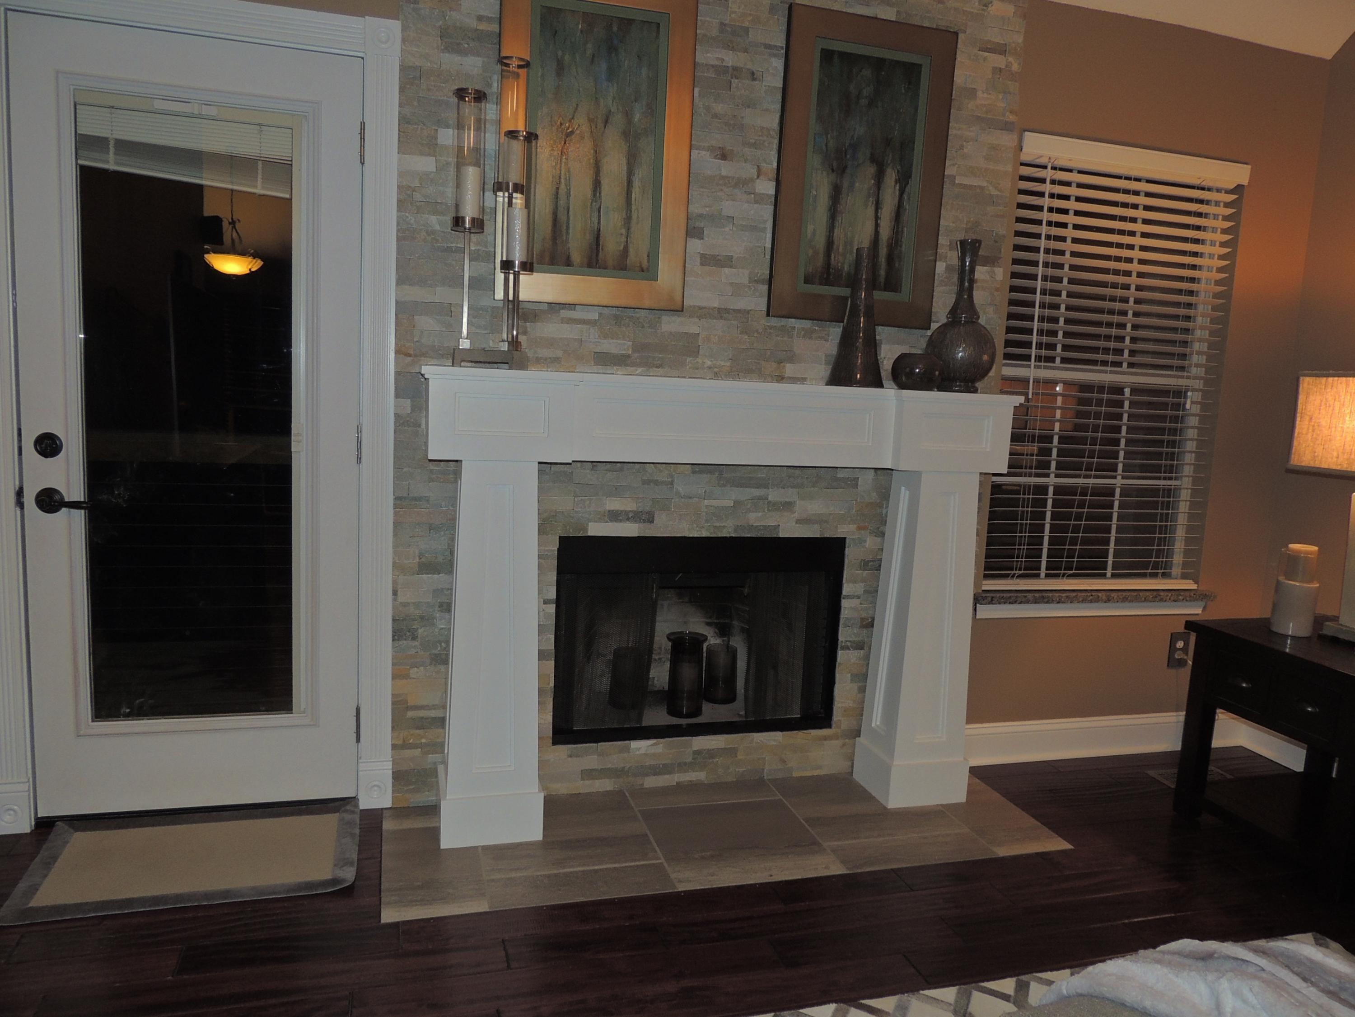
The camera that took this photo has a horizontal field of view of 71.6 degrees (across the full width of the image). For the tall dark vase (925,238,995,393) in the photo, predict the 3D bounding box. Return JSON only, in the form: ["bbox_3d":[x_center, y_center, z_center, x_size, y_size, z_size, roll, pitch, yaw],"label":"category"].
[{"bbox_3d":[0.873,-0.578,2.847,0.205,0.463,0.205,1,7,-16],"label":"tall dark vase"}]

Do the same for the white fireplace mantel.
[{"bbox_3d":[0.130,0.264,2.714,1.699,1.246,0.275,1,7,-16],"label":"white fireplace mantel"}]

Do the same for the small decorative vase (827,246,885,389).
[{"bbox_3d":[0.525,-0.546,2.712,0.160,0.399,0.160,1,7,-16],"label":"small decorative vase"}]

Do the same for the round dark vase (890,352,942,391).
[{"bbox_3d":[0.692,-0.392,2.718,0.147,0.109,0.147,1,7,-16],"label":"round dark vase"}]

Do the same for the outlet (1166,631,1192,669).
[{"bbox_3d":[1.817,0.515,3.392,0.088,0.130,0.013,1,7,-16],"label":"outlet"}]

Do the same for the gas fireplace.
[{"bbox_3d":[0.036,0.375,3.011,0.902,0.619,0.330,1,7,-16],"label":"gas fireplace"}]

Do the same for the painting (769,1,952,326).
[{"bbox_3d":[0.551,-0.990,2.793,0.532,0.869,0.030,1,7,-16],"label":"painting"}]

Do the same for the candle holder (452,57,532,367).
[{"bbox_3d":[-0.469,-0.751,2.384,0.206,0.790,0.177,1,7,-16],"label":"candle holder"}]

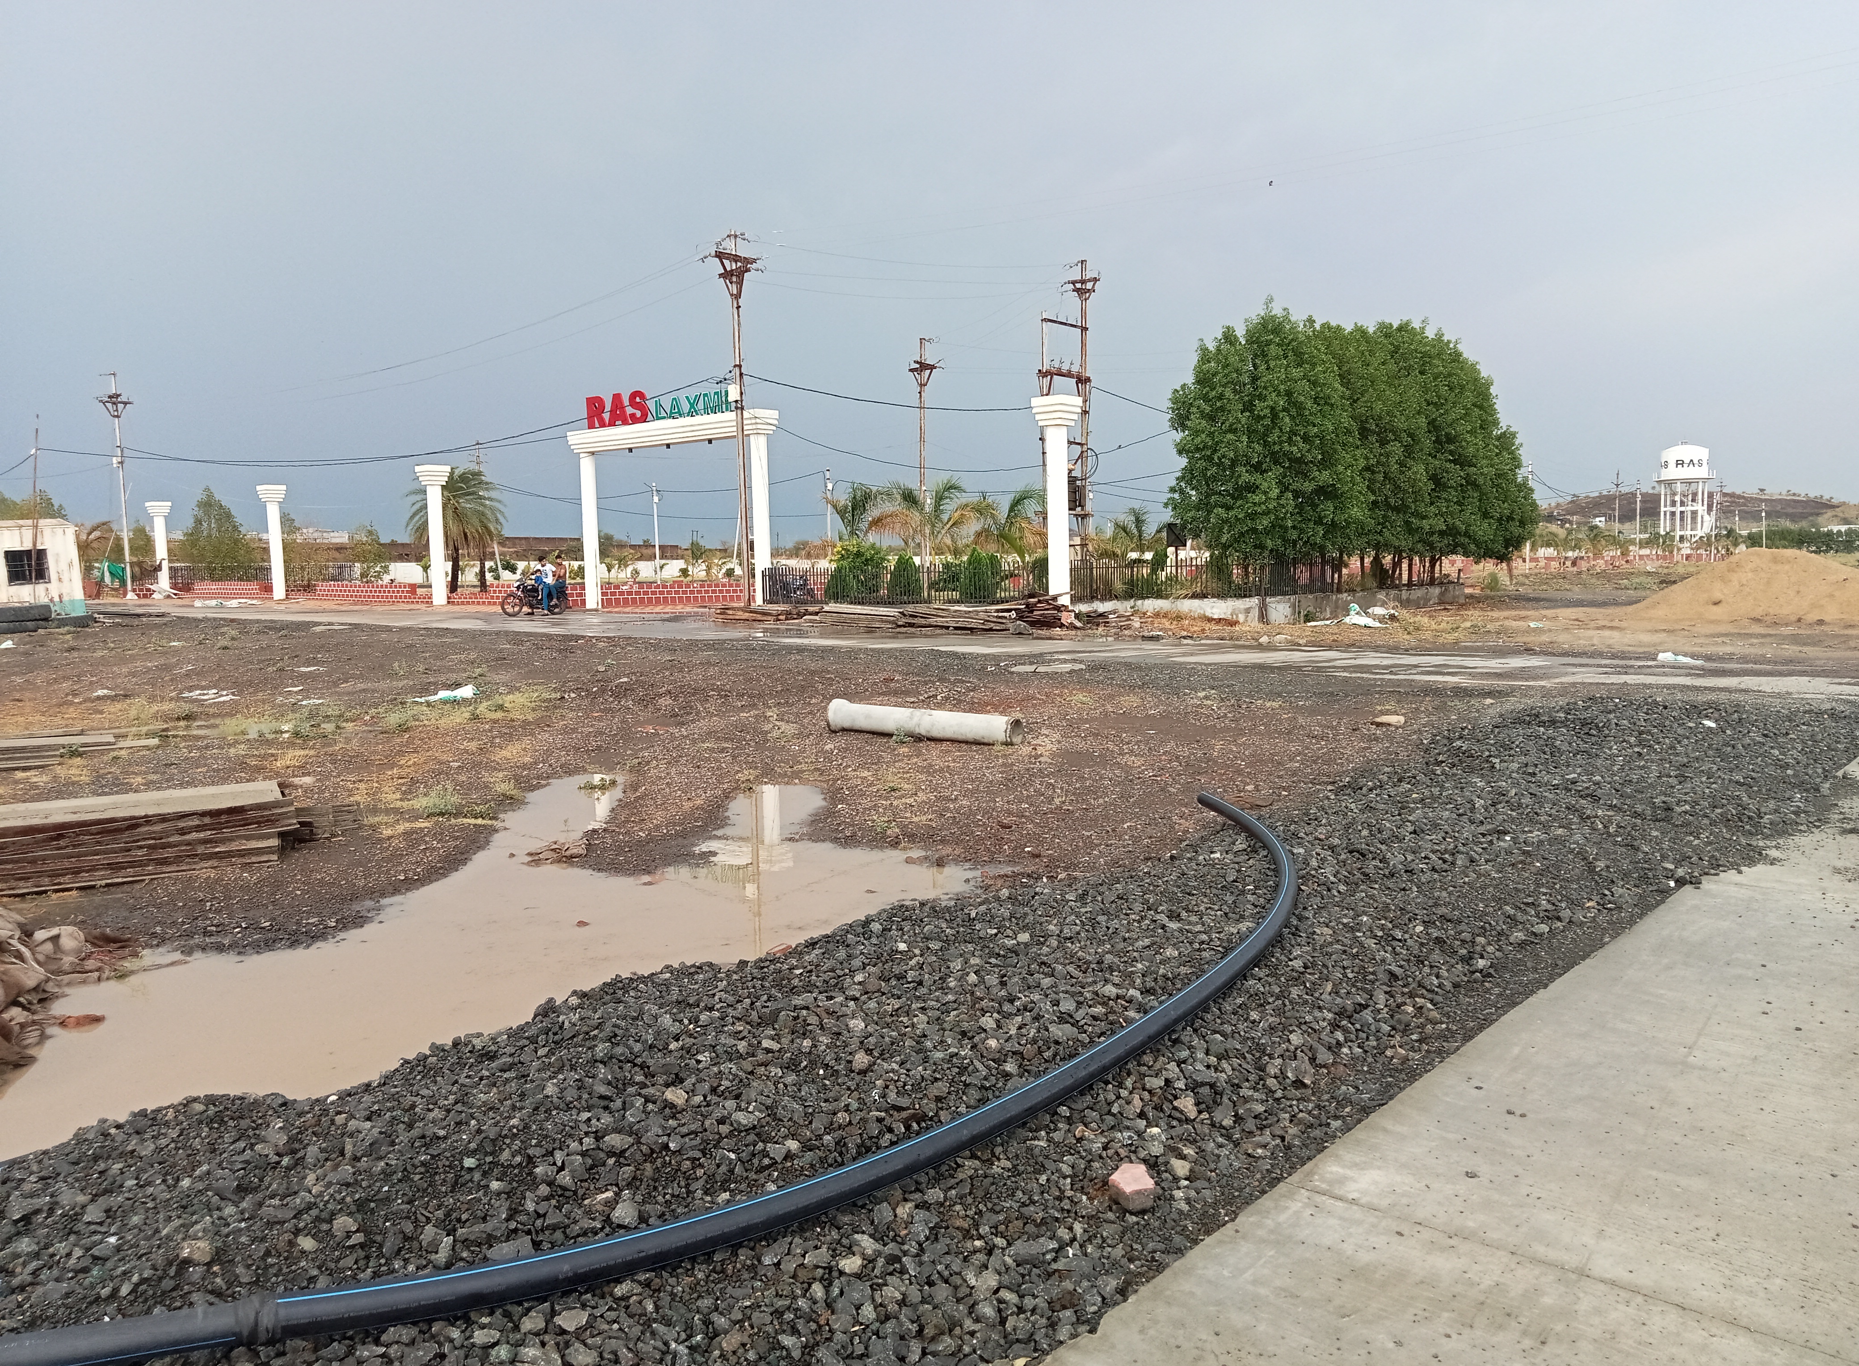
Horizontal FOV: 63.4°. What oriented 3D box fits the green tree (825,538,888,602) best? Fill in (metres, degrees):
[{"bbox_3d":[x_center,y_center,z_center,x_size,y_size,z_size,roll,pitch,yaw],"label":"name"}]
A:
[{"bbox_3d":[-1.869,-2.863,38.896,1.600,1.742,1.500,-2,5,-3],"label":"green tree"}]

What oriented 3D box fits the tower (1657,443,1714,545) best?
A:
[{"bbox_3d":[93.000,-23.138,185.000,7.147,12.865,7.200,2,6,27],"label":"tower"}]

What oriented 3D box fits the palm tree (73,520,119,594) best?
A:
[{"bbox_3d":[-39.936,-5.914,71.664,2.500,3.586,2.500,-4,6,-29],"label":"palm tree"}]

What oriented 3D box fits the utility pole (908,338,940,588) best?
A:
[{"bbox_3d":[-0.179,-7.170,50.056,1.100,8.481,1.000,0,6,20],"label":"utility pole"}]

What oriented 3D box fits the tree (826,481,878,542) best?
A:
[{"bbox_3d":[-2.130,-4.477,45.000,1.869,3.086,2.000,-1,5,-3],"label":"tree"}]

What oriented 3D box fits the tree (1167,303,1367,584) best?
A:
[{"bbox_3d":[8.084,-5.685,36.000,4.798,6.815,4.700,0,5,13],"label":"tree"}]

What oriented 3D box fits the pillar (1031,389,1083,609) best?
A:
[{"bbox_3d":[2.826,-3.856,32.692,0.800,4.743,0.800,2,6,34],"label":"pillar"}]

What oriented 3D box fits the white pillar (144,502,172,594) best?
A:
[{"bbox_3d":[-36.260,-6.246,71.140,0.800,4.548,0.800,2,6,37],"label":"white pillar"}]

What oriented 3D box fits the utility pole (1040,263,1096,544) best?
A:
[{"bbox_3d":[3.741,-6.810,40.760,0.800,9.114,2.800,-5,6,-33],"label":"utility pole"}]

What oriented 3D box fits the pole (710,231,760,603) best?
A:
[{"bbox_3d":[-4.572,-6.313,36.768,1.100,9.286,0.900,3,7,40],"label":"pole"}]

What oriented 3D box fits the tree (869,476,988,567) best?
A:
[{"bbox_3d":[-0.021,-4.298,43.000,3.405,3.239,3.300,-1,5,0],"label":"tree"}]

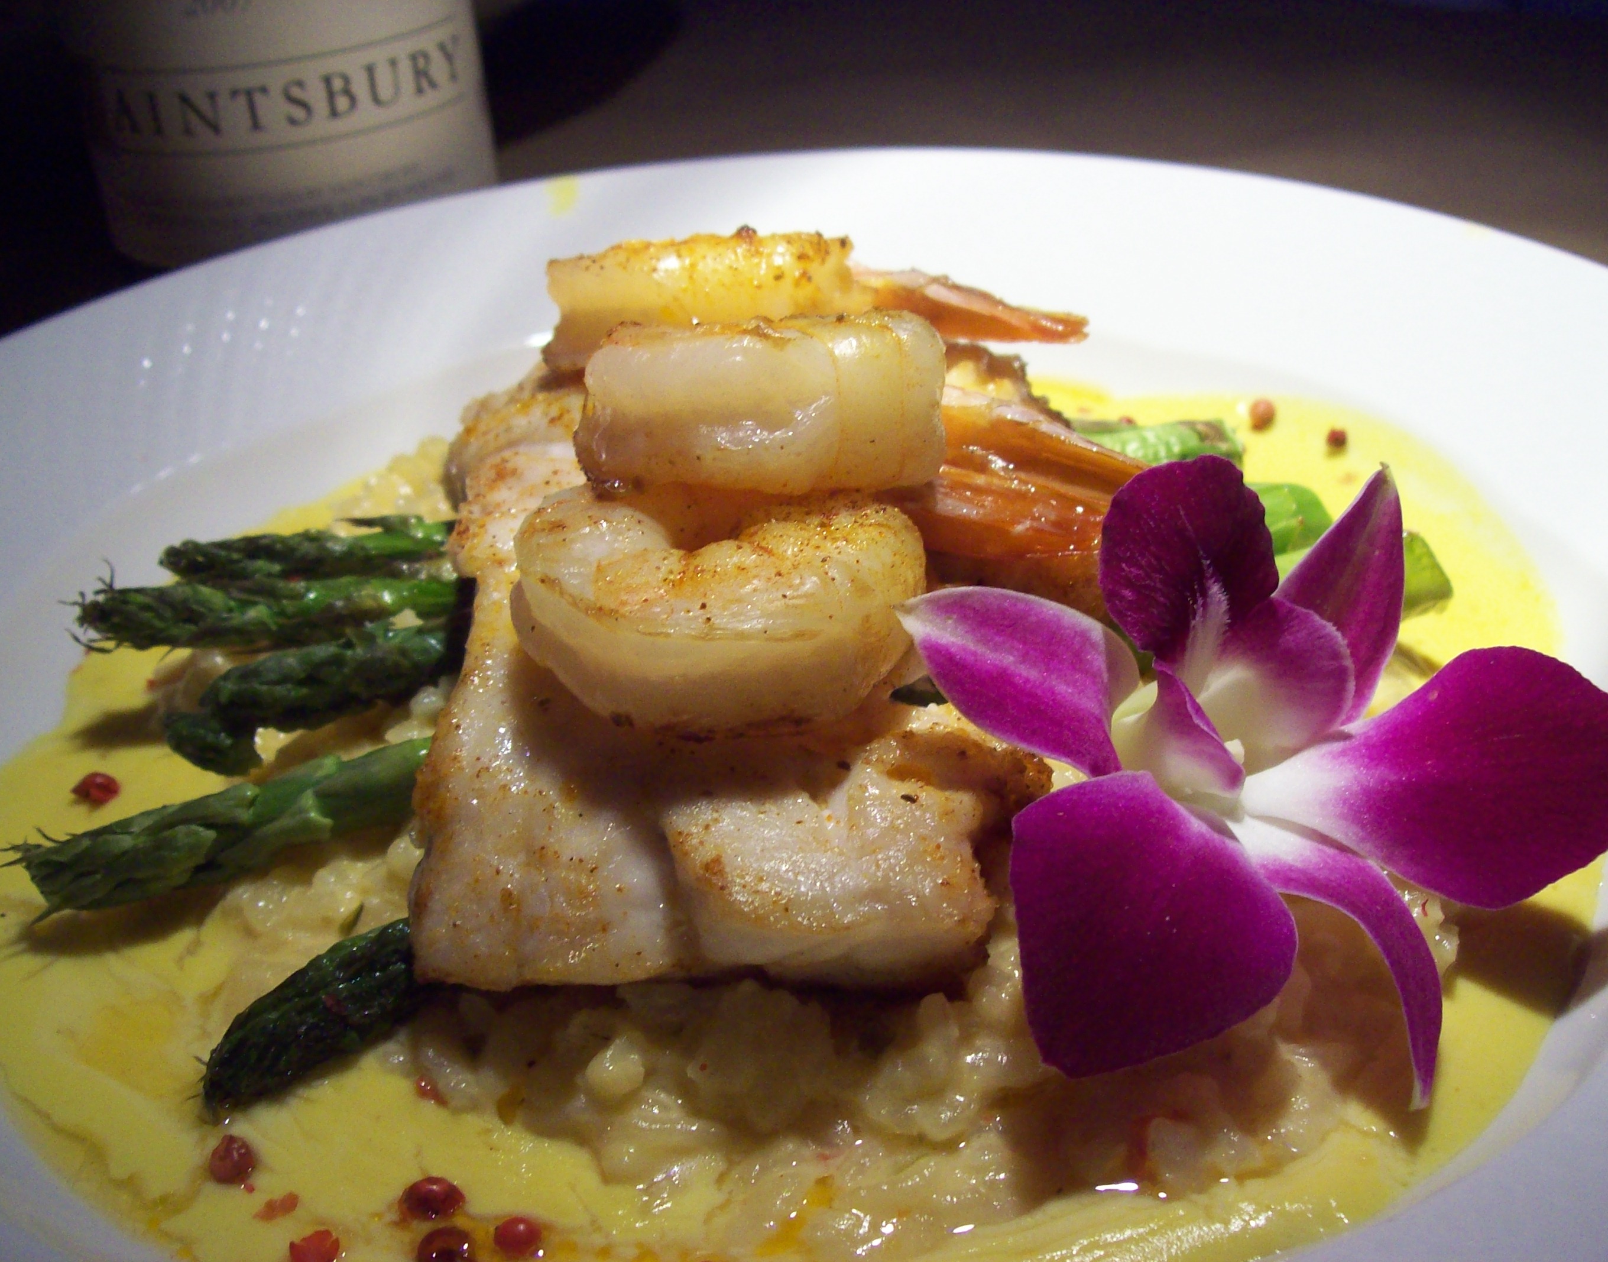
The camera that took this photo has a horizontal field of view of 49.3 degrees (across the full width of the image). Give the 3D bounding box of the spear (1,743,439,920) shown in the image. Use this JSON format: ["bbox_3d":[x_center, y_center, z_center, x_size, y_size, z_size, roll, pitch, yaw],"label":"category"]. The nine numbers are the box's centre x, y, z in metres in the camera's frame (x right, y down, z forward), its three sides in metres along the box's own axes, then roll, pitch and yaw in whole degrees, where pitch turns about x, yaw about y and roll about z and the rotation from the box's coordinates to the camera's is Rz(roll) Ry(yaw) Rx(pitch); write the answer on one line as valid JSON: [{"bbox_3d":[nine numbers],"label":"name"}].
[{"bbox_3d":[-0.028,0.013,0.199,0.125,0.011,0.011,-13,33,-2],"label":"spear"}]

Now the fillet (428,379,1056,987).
[{"bbox_3d":[-0.007,-0.003,0.206,0.066,0.027,0.100,-2,35,3],"label":"fillet"}]

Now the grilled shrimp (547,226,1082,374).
[{"bbox_3d":[0.000,-0.046,0.234,0.071,0.019,0.031,-4,22,0],"label":"grilled shrimp"}]

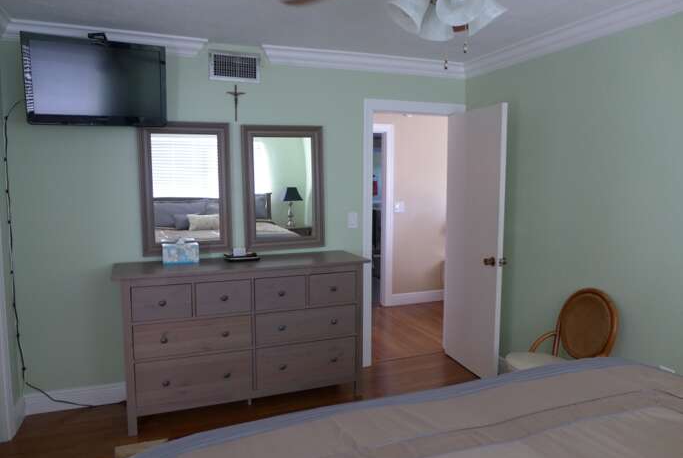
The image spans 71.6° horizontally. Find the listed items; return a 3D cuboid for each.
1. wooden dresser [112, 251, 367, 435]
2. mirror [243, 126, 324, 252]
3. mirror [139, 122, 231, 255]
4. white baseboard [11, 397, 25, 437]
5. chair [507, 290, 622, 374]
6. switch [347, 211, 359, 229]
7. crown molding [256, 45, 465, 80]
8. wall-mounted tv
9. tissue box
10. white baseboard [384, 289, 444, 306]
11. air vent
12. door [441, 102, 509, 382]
[{"bbox_3d":[-0.633,0.700,3.224,1.600,0.958,0.502,-2,6,-20],"label":"wooden dresser"},{"bbox_3d":[-0.419,-0.301,3.488,0.602,0.899,0.030,-2,6,-20],"label":"mirror"},{"bbox_3d":[-1.054,-0.272,3.229,0.592,0.902,0.035,-2,7,-20],"label":"mirror"},{"bbox_3d":[-1.981,1.146,2.894,0.018,0.135,0.270,-2,7,-20],"label":"white baseboard"},{"bbox_3d":[1.251,0.787,2.794,0.500,0.865,0.450,-2,6,-16],"label":"chair"},{"bbox_3d":[0.090,-0.063,3.693,0.080,0.122,0.014,-2,7,-20],"label":"switch"},{"bbox_3d":[0.243,-1.257,3.592,1.703,0.108,0.070,-2,7,-20],"label":"crown molding"},{"bbox_3d":[-1.426,-0.862,2.794,0.756,0.480,0.080,-9,25,-38],"label":"wall-mounted tv"},{"bbox_3d":[-1.072,0.159,3.166,0.225,0.132,0.120,-2,6,-20],"label":"tissue box"},{"bbox_3d":[0.931,0.858,5.856,0.800,0.143,0.020,-2,6,-20],"label":"white baseboard"},{"bbox_3d":[-0.740,-1.123,3.300,0.348,0.193,0.025,-2,6,-20],"label":"air vent"},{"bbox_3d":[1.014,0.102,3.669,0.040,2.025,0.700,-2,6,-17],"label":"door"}]

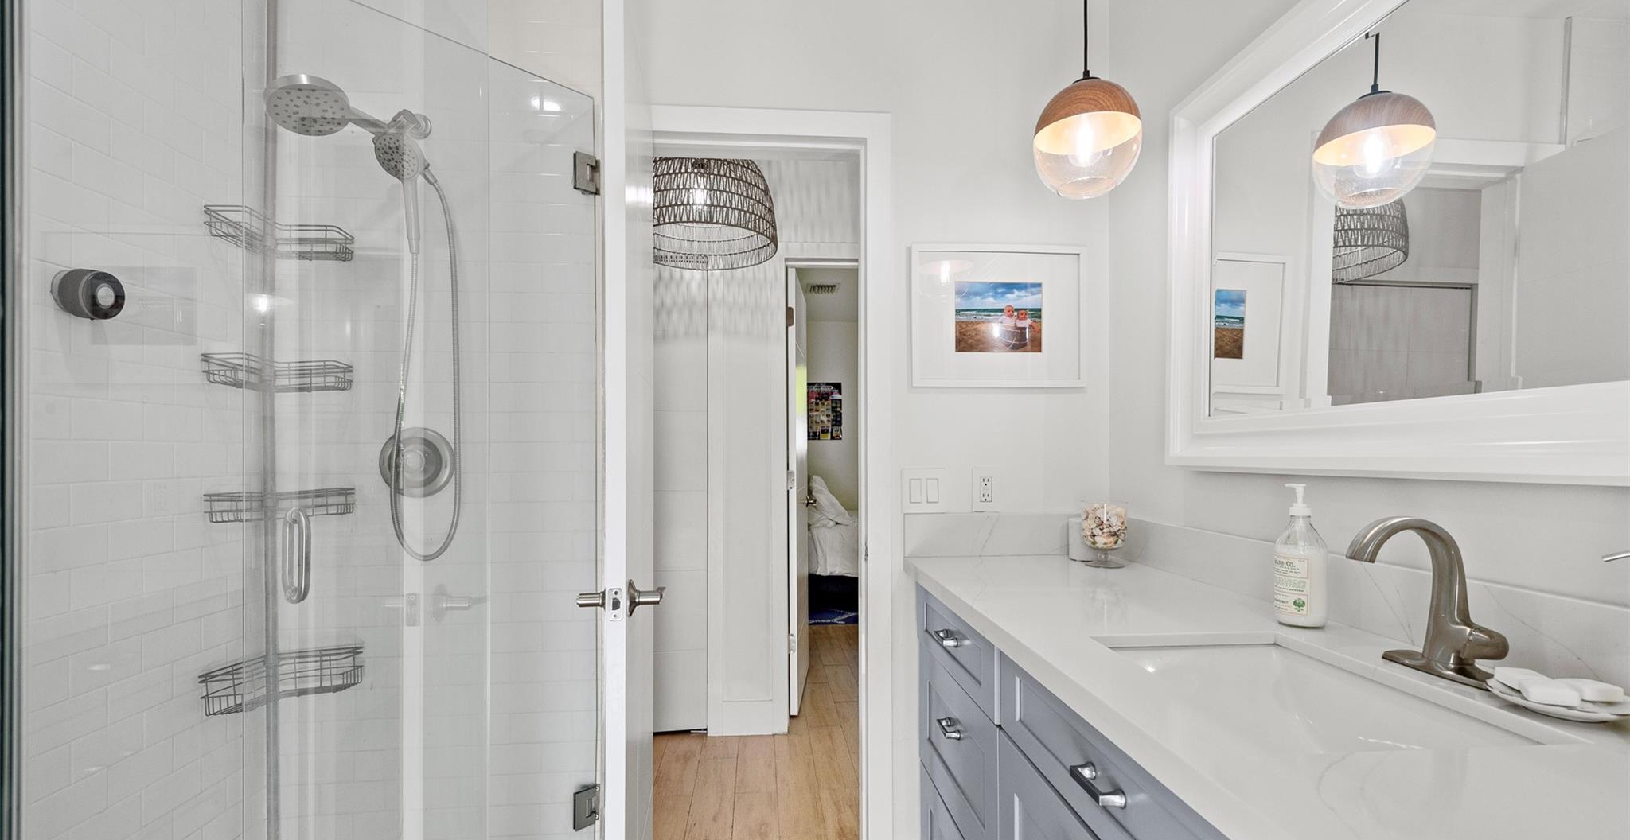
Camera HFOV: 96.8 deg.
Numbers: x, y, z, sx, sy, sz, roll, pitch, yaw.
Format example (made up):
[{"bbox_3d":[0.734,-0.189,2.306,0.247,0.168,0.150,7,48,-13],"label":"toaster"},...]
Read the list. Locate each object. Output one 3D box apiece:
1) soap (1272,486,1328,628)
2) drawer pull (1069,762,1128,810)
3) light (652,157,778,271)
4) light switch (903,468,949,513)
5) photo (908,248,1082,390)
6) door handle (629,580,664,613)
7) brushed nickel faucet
[{"bbox_3d":[0.780,0.216,1.168,0.071,0.225,0.071,0,-2,-10],"label":"soap"},{"bbox_3d":[0.339,0.439,0.875,0.033,0.020,0.083,0,-2,-5],"label":"drawer pull"},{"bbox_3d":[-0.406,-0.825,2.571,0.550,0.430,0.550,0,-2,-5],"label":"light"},{"bbox_3d":[0.295,0.191,1.928,0.124,0.122,0.010,0,-2,-5],"label":"light switch"},{"bbox_3d":[0.497,-0.278,1.956,0.480,0.381,0.025,0,-2,-5],"label":"photo"},{"bbox_3d":[-0.313,0.325,1.344,0.058,0.066,0.125,0,-2,-8],"label":"door handle"},{"bbox_3d":[0.755,0.221,0.909,0.155,0.197,0.157,0,-2,-5],"label":"brushed nickel faucet"}]

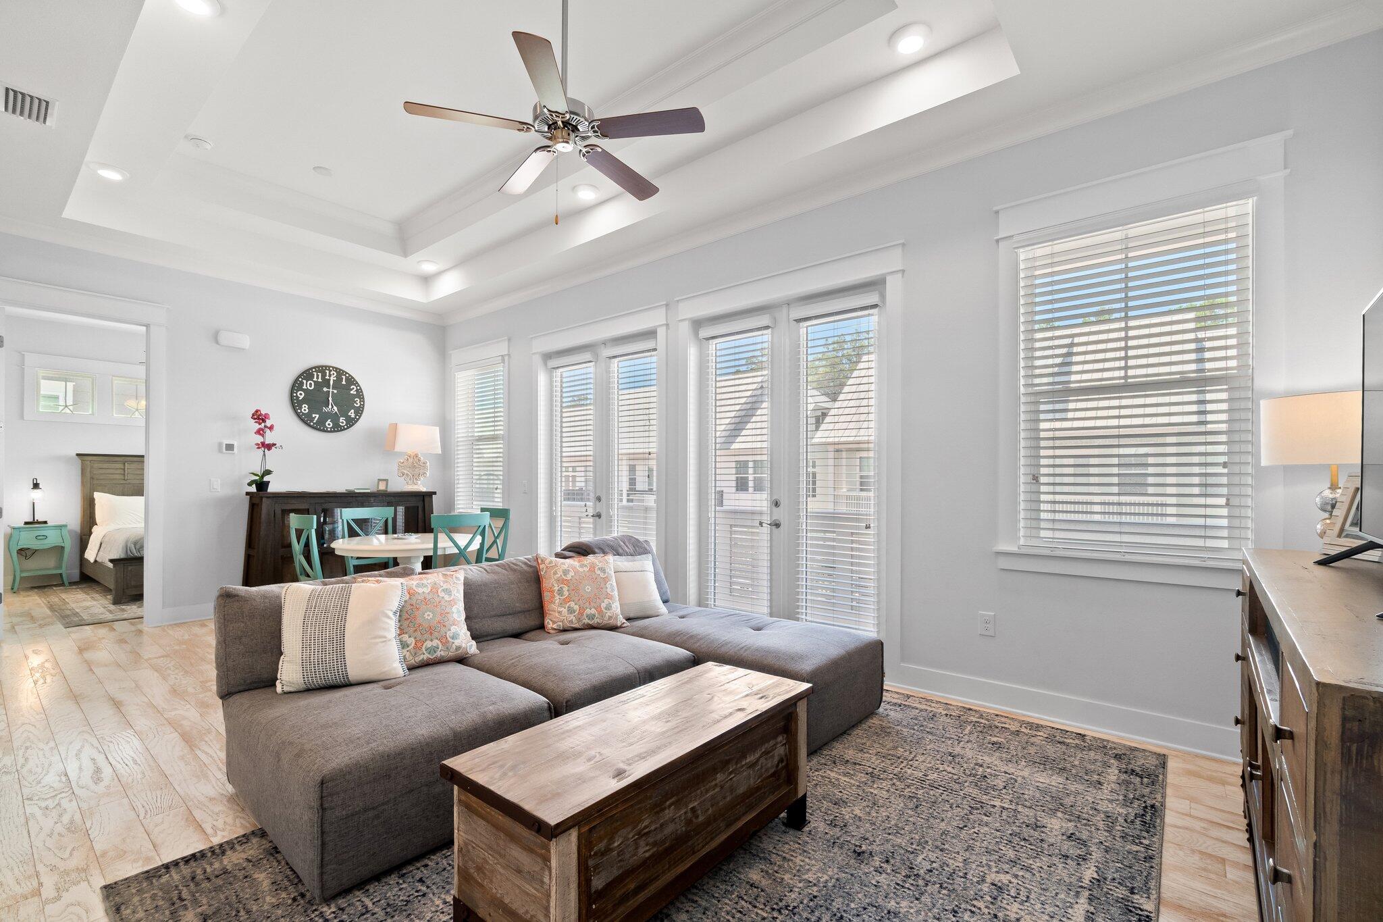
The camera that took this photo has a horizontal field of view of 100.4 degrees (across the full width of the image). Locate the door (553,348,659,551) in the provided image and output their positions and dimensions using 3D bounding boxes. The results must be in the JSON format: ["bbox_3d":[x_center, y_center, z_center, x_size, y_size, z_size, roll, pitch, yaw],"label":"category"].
[{"bbox_3d":[-0.774,0.166,5.202,1.600,2.450,0.090,-1,-2,39],"label":"door"}]

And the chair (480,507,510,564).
[{"bbox_3d":[-1.846,0.898,4.798,0.450,0.970,0.520,-1,-2,37],"label":"chair"}]

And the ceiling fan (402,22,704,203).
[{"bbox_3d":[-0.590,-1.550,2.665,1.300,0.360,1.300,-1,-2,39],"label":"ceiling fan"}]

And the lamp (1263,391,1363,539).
[{"bbox_3d":[2.355,0.059,2.115,0.390,0.600,0.390,-1,-2,39],"label":"lamp"}]

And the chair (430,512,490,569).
[{"bbox_3d":[-1.829,0.883,4.329,0.450,0.970,0.520,2,-3,-44],"label":"chair"}]

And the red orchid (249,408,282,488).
[{"bbox_3d":[-3.862,-0.088,5.225,0.200,0.750,0.270,-1,-2,39],"label":"red orchid"}]

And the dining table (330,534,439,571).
[{"bbox_3d":[-2.232,0.990,4.557,1.070,0.750,1.070,-1,-2,39],"label":"dining table"}]

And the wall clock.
[{"bbox_3d":[-3.666,-0.631,5.830,0.045,0.670,0.670,-1,-2,39],"label":"wall clock"}]

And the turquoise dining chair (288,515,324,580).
[{"bbox_3d":[-2.630,0.881,4.301,0.460,0.960,0.520,-1,-2,39],"label":"turquoise dining chair"}]

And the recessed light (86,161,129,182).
[{"bbox_3d":[-4.034,-1.997,3.979,0.195,0.030,0.195,-1,-2,39],"label":"recessed light"}]

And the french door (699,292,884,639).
[{"bbox_3d":[0.655,0.123,4.032,1.500,2.420,0.090,-1,-2,39],"label":"french door"}]

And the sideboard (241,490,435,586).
[{"bbox_3d":[-3.390,0.860,5.687,0.420,1.070,1.600,-1,-2,39],"label":"sideboard"}]

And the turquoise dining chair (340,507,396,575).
[{"bbox_3d":[-2.646,0.901,4.888,0.520,0.970,0.450,-2,-2,42],"label":"turquoise dining chair"}]

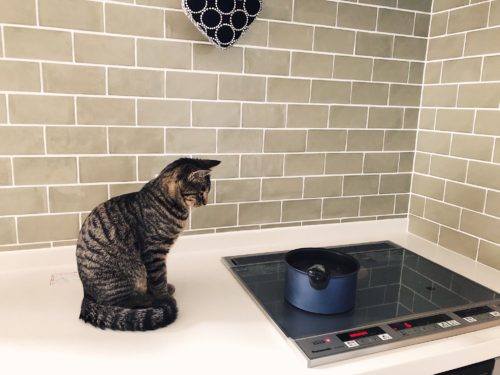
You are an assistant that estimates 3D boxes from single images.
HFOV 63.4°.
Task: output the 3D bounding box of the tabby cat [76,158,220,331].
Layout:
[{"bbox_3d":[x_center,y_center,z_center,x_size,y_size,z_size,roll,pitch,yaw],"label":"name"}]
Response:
[{"bbox_3d":[-0.208,0.105,0.865,0.300,0.337,0.165,-1,12,-14],"label":"tabby cat"}]

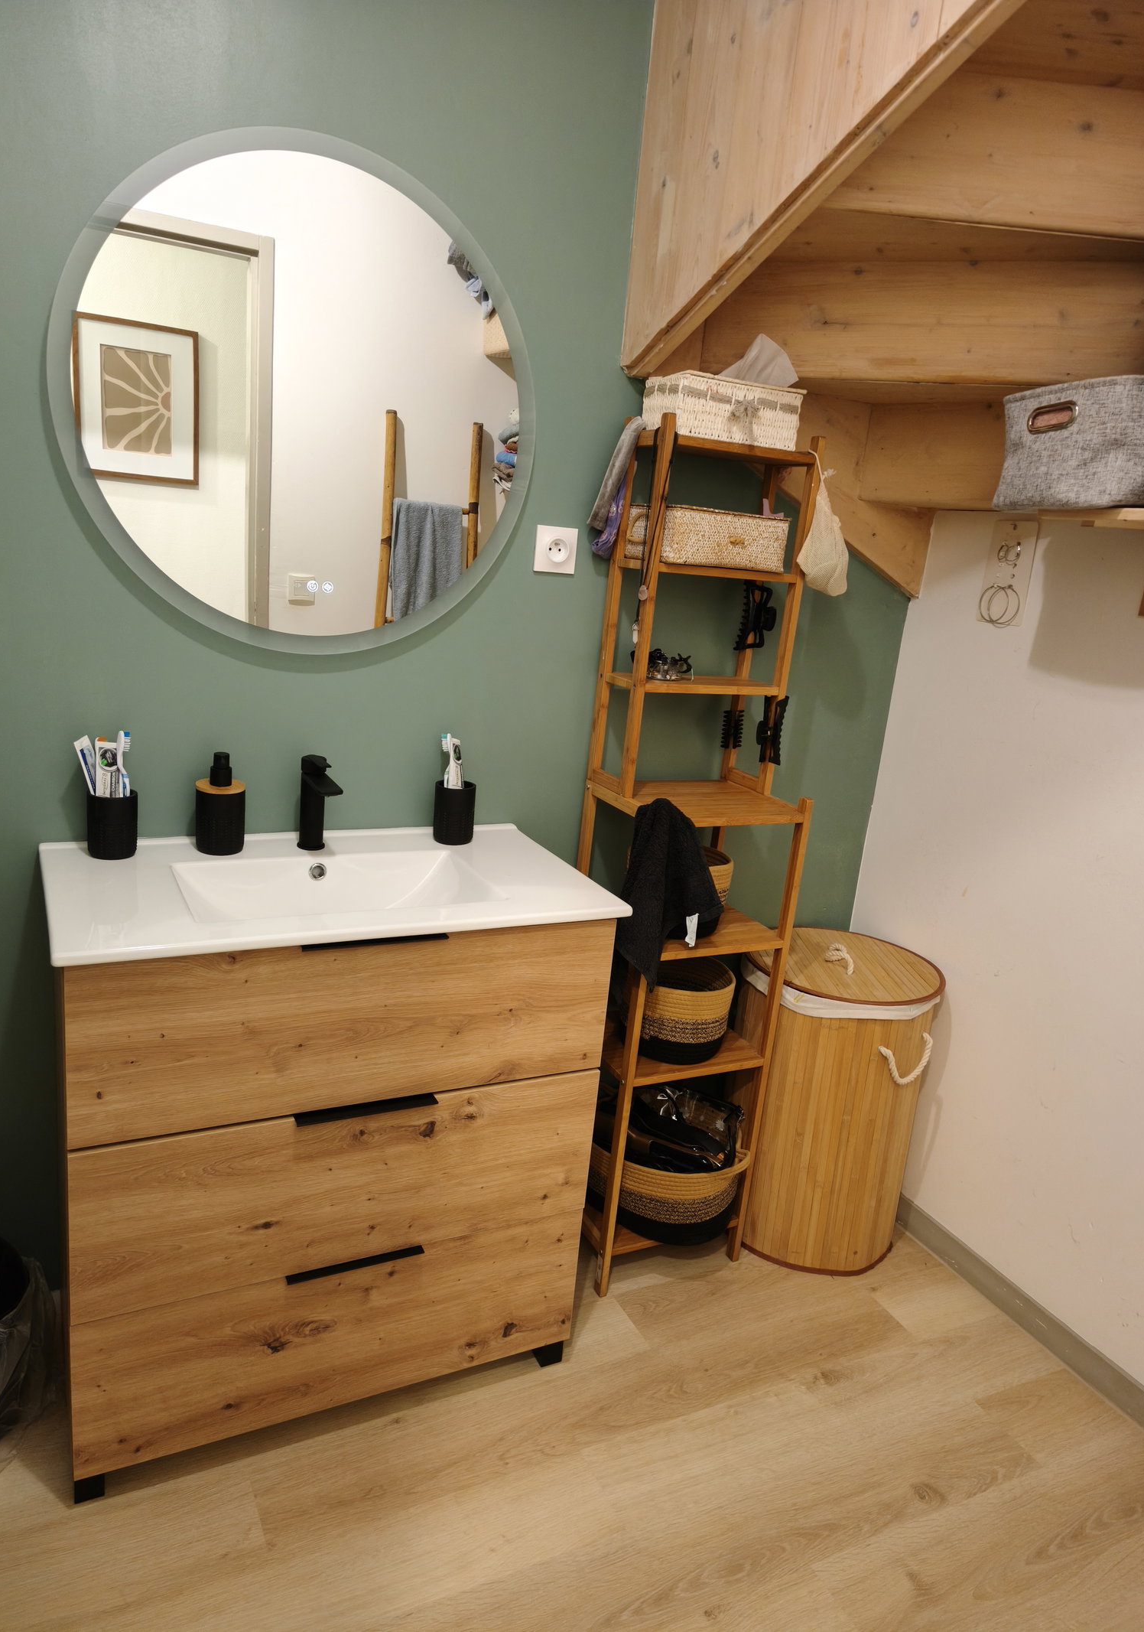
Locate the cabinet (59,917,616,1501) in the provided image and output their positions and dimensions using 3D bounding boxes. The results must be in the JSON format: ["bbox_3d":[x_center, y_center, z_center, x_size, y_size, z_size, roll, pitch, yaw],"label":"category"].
[{"bbox_3d":[-0.417,0.525,1.817,0.794,0.842,0.424,-2,17,-28],"label":"cabinet"}]

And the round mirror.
[{"bbox_3d":[-0.400,-0.633,1.681,0.743,0.743,0.035,-2,17,-28],"label":"round mirror"}]

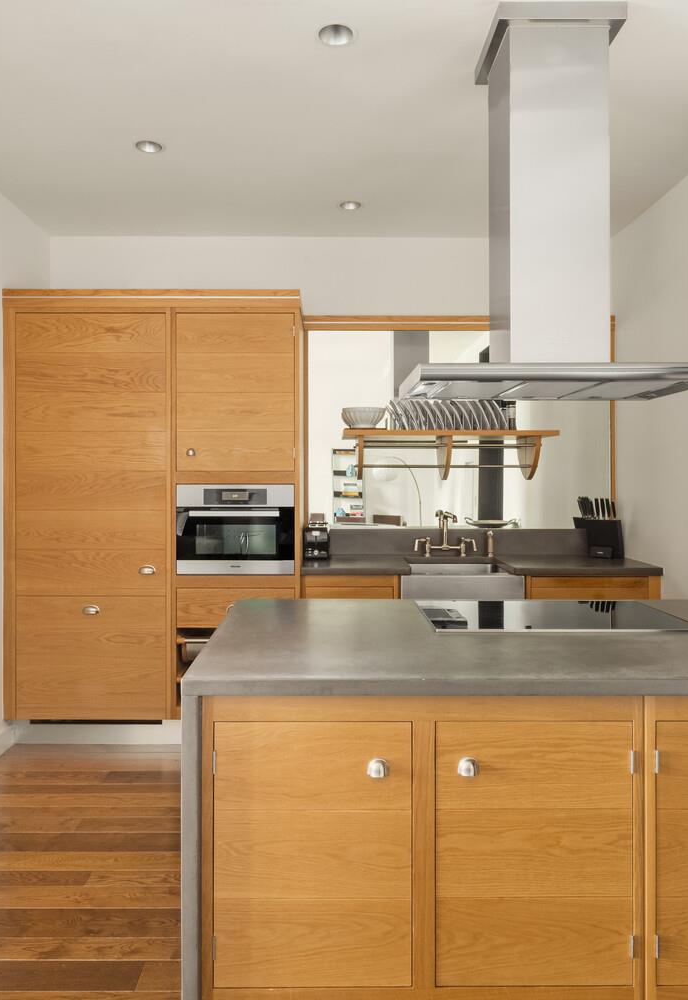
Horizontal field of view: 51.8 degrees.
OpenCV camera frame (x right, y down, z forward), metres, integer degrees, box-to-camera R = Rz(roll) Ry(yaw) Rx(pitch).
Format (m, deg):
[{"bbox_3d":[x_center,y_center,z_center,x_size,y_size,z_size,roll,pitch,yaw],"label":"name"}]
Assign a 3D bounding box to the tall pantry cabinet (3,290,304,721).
[{"bbox_3d":[-0.967,0.019,3.855,1.488,2.160,0.610,0,1,-1],"label":"tall pantry cabinet"}]

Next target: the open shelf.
[{"bbox_3d":[0.595,-0.254,4.015,1.190,0.272,0.220,0,1,-1],"label":"open shelf"}]

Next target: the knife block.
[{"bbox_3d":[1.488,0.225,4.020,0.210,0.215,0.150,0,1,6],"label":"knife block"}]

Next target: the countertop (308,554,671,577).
[{"bbox_3d":[0.692,0.353,3.840,1.810,0.038,0.590,0,1,-1],"label":"countertop"}]

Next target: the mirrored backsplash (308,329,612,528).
[{"bbox_3d":[0.678,-0.412,4.125,1.765,1.160,0.020,0,1,-1],"label":"mirrored backsplash"}]

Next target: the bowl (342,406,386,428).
[{"bbox_3d":[0.116,-0.451,4.000,0.248,0.123,0.248,0,1,0],"label":"bowl"}]

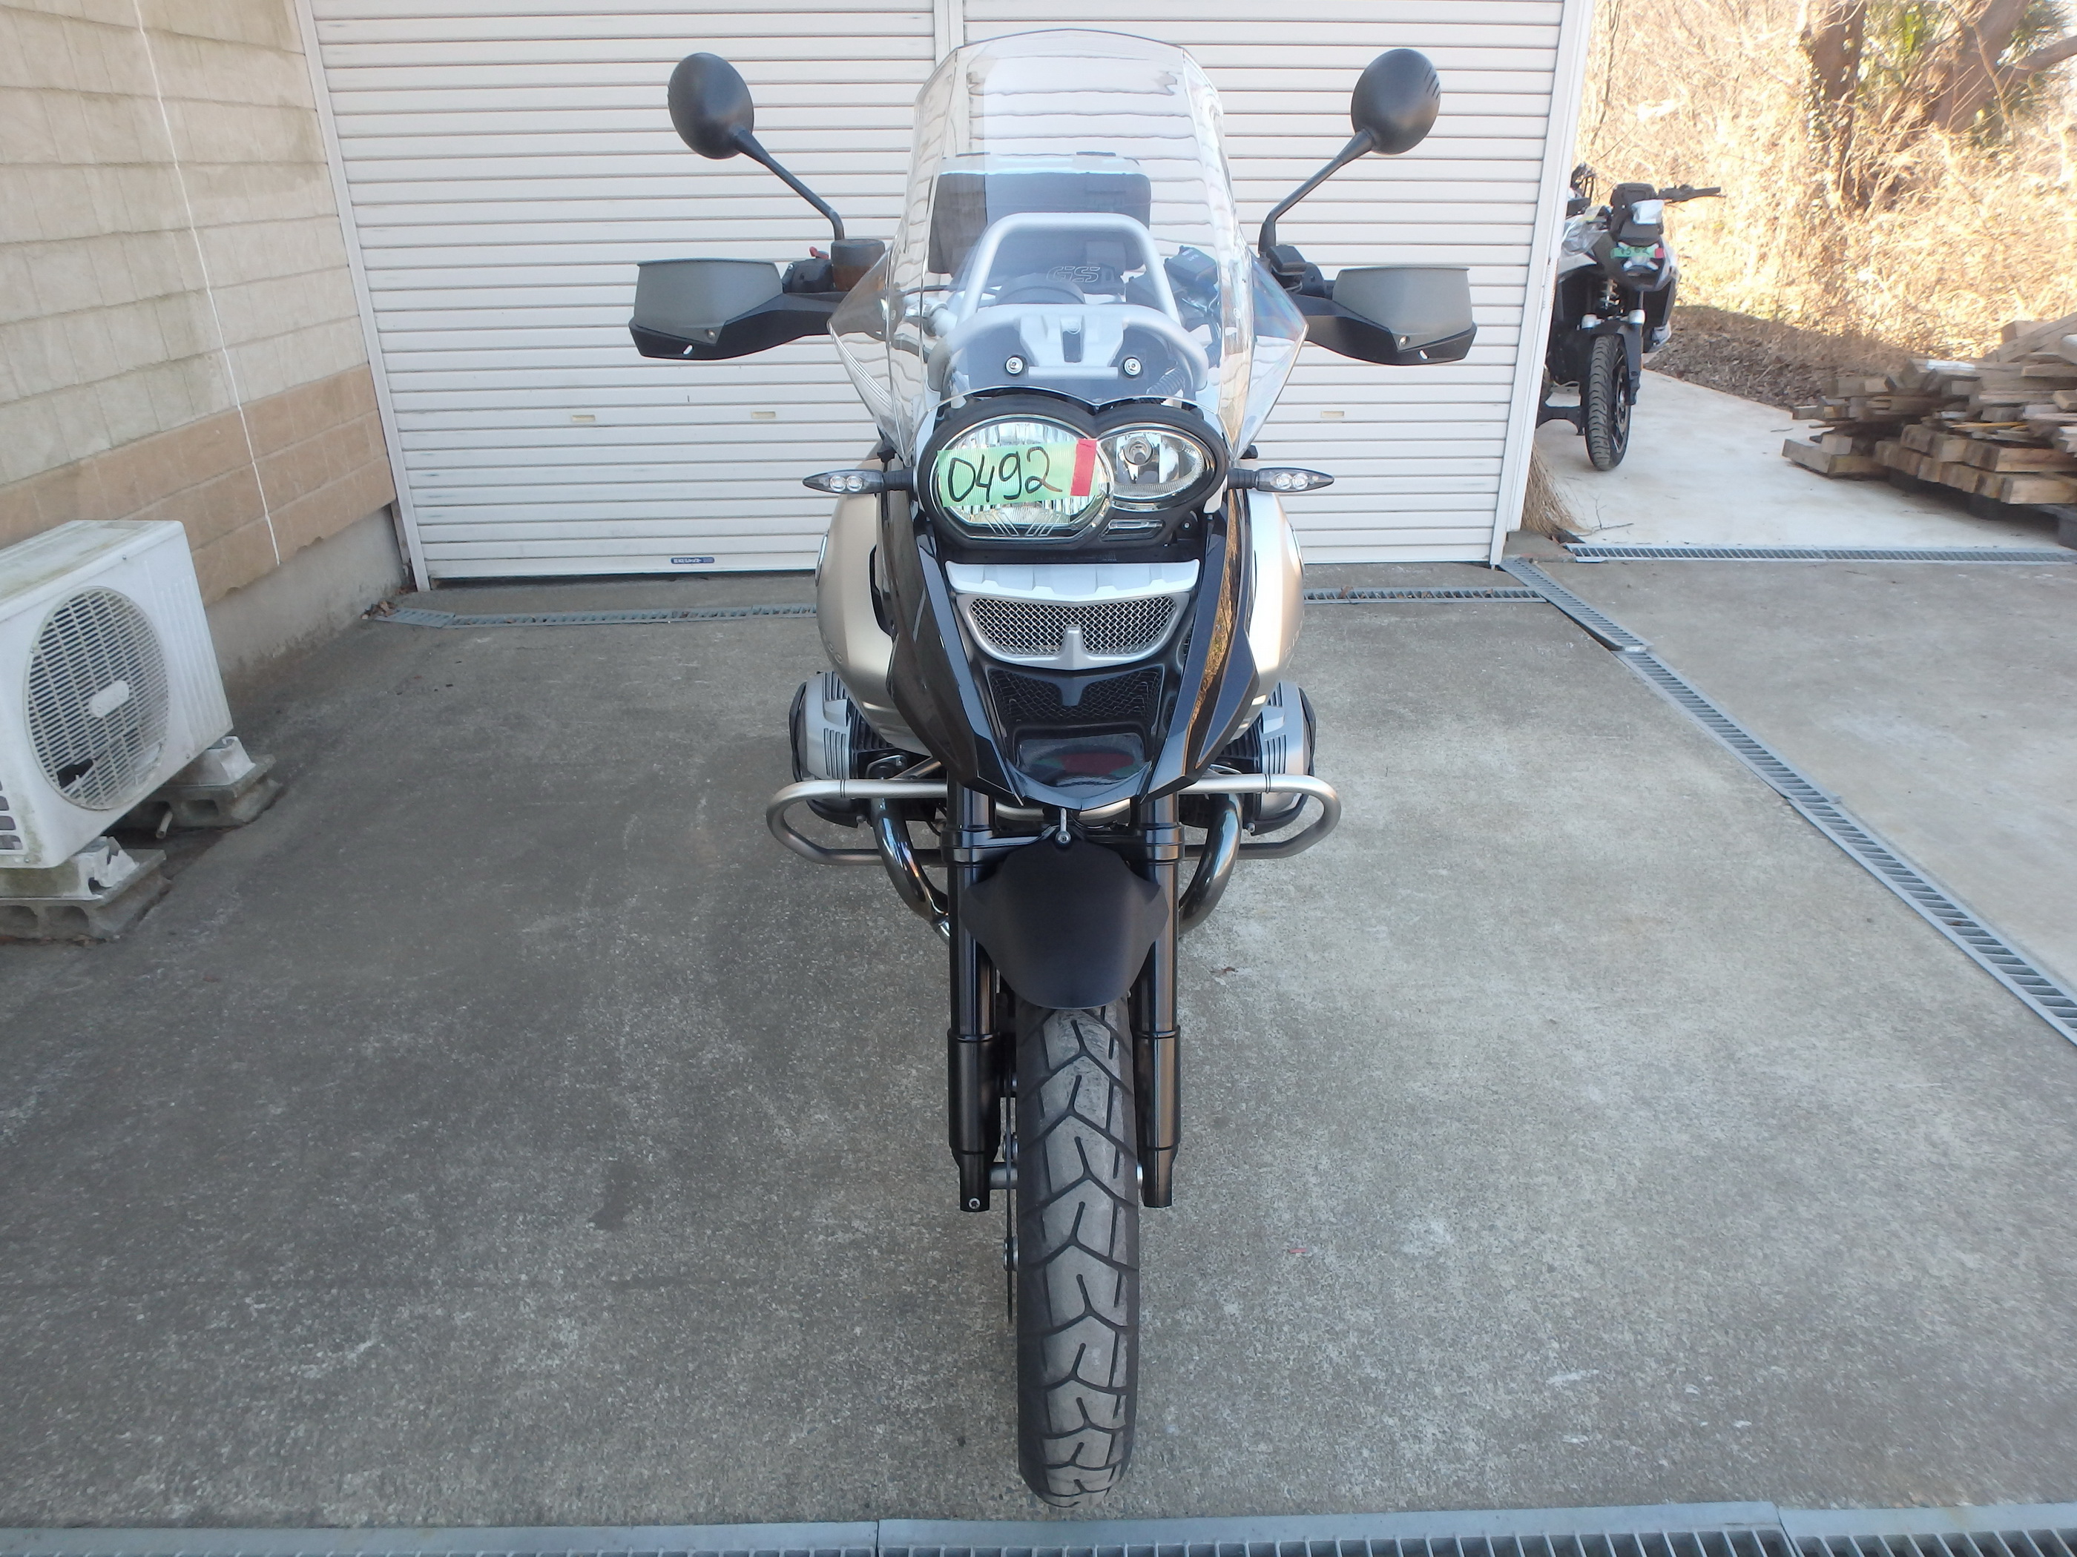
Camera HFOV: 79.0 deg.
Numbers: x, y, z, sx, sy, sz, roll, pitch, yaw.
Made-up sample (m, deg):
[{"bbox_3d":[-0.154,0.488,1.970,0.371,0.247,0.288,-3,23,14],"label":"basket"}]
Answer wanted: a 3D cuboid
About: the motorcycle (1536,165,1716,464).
[{"bbox_3d":[2.750,-2.370,6.420,0.900,1.230,2.200,2,26,6],"label":"motorcycle"}]

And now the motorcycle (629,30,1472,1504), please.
[{"bbox_3d":[0.024,-0.273,1.997,0.980,1.530,2.260,-1,26,-1],"label":"motorcycle"}]

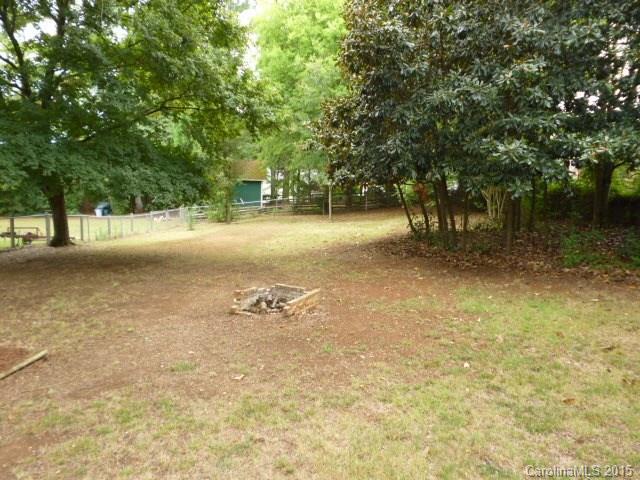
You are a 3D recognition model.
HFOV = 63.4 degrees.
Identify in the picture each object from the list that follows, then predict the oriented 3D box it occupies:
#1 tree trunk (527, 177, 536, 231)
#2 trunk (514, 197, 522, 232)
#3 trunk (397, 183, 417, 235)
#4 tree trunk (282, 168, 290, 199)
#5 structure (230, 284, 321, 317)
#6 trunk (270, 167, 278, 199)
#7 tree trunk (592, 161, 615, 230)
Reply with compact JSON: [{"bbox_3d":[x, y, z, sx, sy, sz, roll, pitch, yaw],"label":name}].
[{"bbox_3d":[7.354,-1.234,18.000,0.290,1.947,0.280,0,5,0],"label":"tree trunk"},{"bbox_3d":[6.710,-0.862,17.500,0.240,1.217,0.240,0,5,0],"label":"trunk"},{"bbox_3d":[2.924,-1.065,17.500,0.620,1.758,0.350,0,5,0],"label":"trunk"},{"bbox_3d":[-2.200,-3.645,34.000,0.450,2.102,0.450,0,5,0],"label":"tree trunk"},{"bbox_3d":[-0.640,0.840,7.450,1.220,0.220,1.250,0,5,0],"label":"structure"},{"bbox_3d":[-2.988,-3.711,34.000,0.420,1.970,0.420,0,5,0],"label":"trunk"},{"bbox_3d":[10.678,-1.714,19.500,0.700,2.561,0.660,0,5,0],"label":"tree trunk"}]

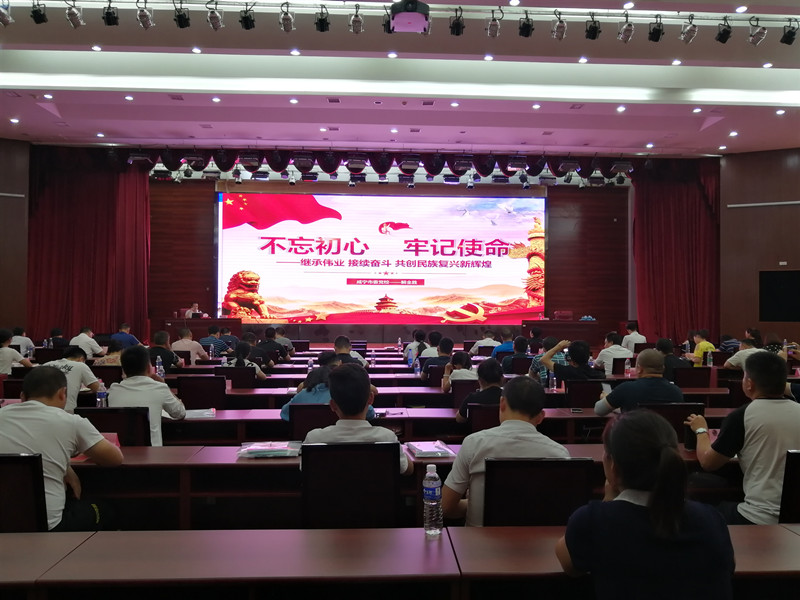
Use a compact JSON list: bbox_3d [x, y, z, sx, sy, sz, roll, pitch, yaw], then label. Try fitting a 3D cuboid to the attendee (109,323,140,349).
[{"bbox_3d":[-5.532,1.115,12.607,0.540,1.282,0.720,0,-1,-3],"label":"attendee"}]

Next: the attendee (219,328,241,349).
[{"bbox_3d":[-3.419,1.158,12.435,0.530,1.210,0.720,0,-1,-3],"label":"attendee"}]

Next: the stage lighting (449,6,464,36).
[{"bbox_3d":[0.704,-3.494,7.820,0.200,0.342,0.270,0,-1,-8],"label":"stage lighting"}]

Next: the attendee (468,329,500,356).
[{"bbox_3d":[1.532,1.142,11.177,0.550,1.188,0.780,0,-1,-4],"label":"attendee"}]

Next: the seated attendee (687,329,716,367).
[{"bbox_3d":[4.811,1.093,9.953,0.500,1.243,0.750,1,-1,-24],"label":"seated attendee"}]

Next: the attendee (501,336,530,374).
[{"bbox_3d":[1.607,1.100,8.554,0.530,1.204,0.720,0,-1,-3],"label":"attendee"}]

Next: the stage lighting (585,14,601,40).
[{"bbox_3d":[2.421,-3.446,7.881,0.200,0.294,0.270,1,-1,-17],"label":"stage lighting"}]

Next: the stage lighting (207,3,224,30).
[{"bbox_3d":[-2.392,-3.668,8.089,0.190,0.310,0.230,0,-1,-2],"label":"stage lighting"}]

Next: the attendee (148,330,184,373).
[{"bbox_3d":[-3.005,1.004,7.881,0.540,1.240,0.750,0,-1,1],"label":"attendee"}]

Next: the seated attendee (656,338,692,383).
[{"bbox_3d":[3.079,1.066,7.264,0.530,1.230,0.720,0,-1,-3],"label":"seated attendee"}]

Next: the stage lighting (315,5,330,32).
[{"bbox_3d":[-1.124,-4.081,9.047,0.220,0.340,0.290,0,-1,-3],"label":"stage lighting"}]

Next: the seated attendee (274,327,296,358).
[{"bbox_3d":[-2.103,1.110,11.127,0.530,1.260,0.720,0,-1,-3],"label":"seated attendee"}]

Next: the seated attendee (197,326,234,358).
[{"bbox_3d":[-3.233,1.092,10.990,0.550,1.266,0.780,0,-1,1],"label":"seated attendee"}]

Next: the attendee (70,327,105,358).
[{"bbox_3d":[-5.157,1.040,10.305,0.550,1.230,0.750,0,-1,3],"label":"attendee"}]

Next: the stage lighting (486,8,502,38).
[{"bbox_3d":[1.389,-4.063,9.170,0.220,0.340,0.290,0,-1,-3],"label":"stage lighting"}]

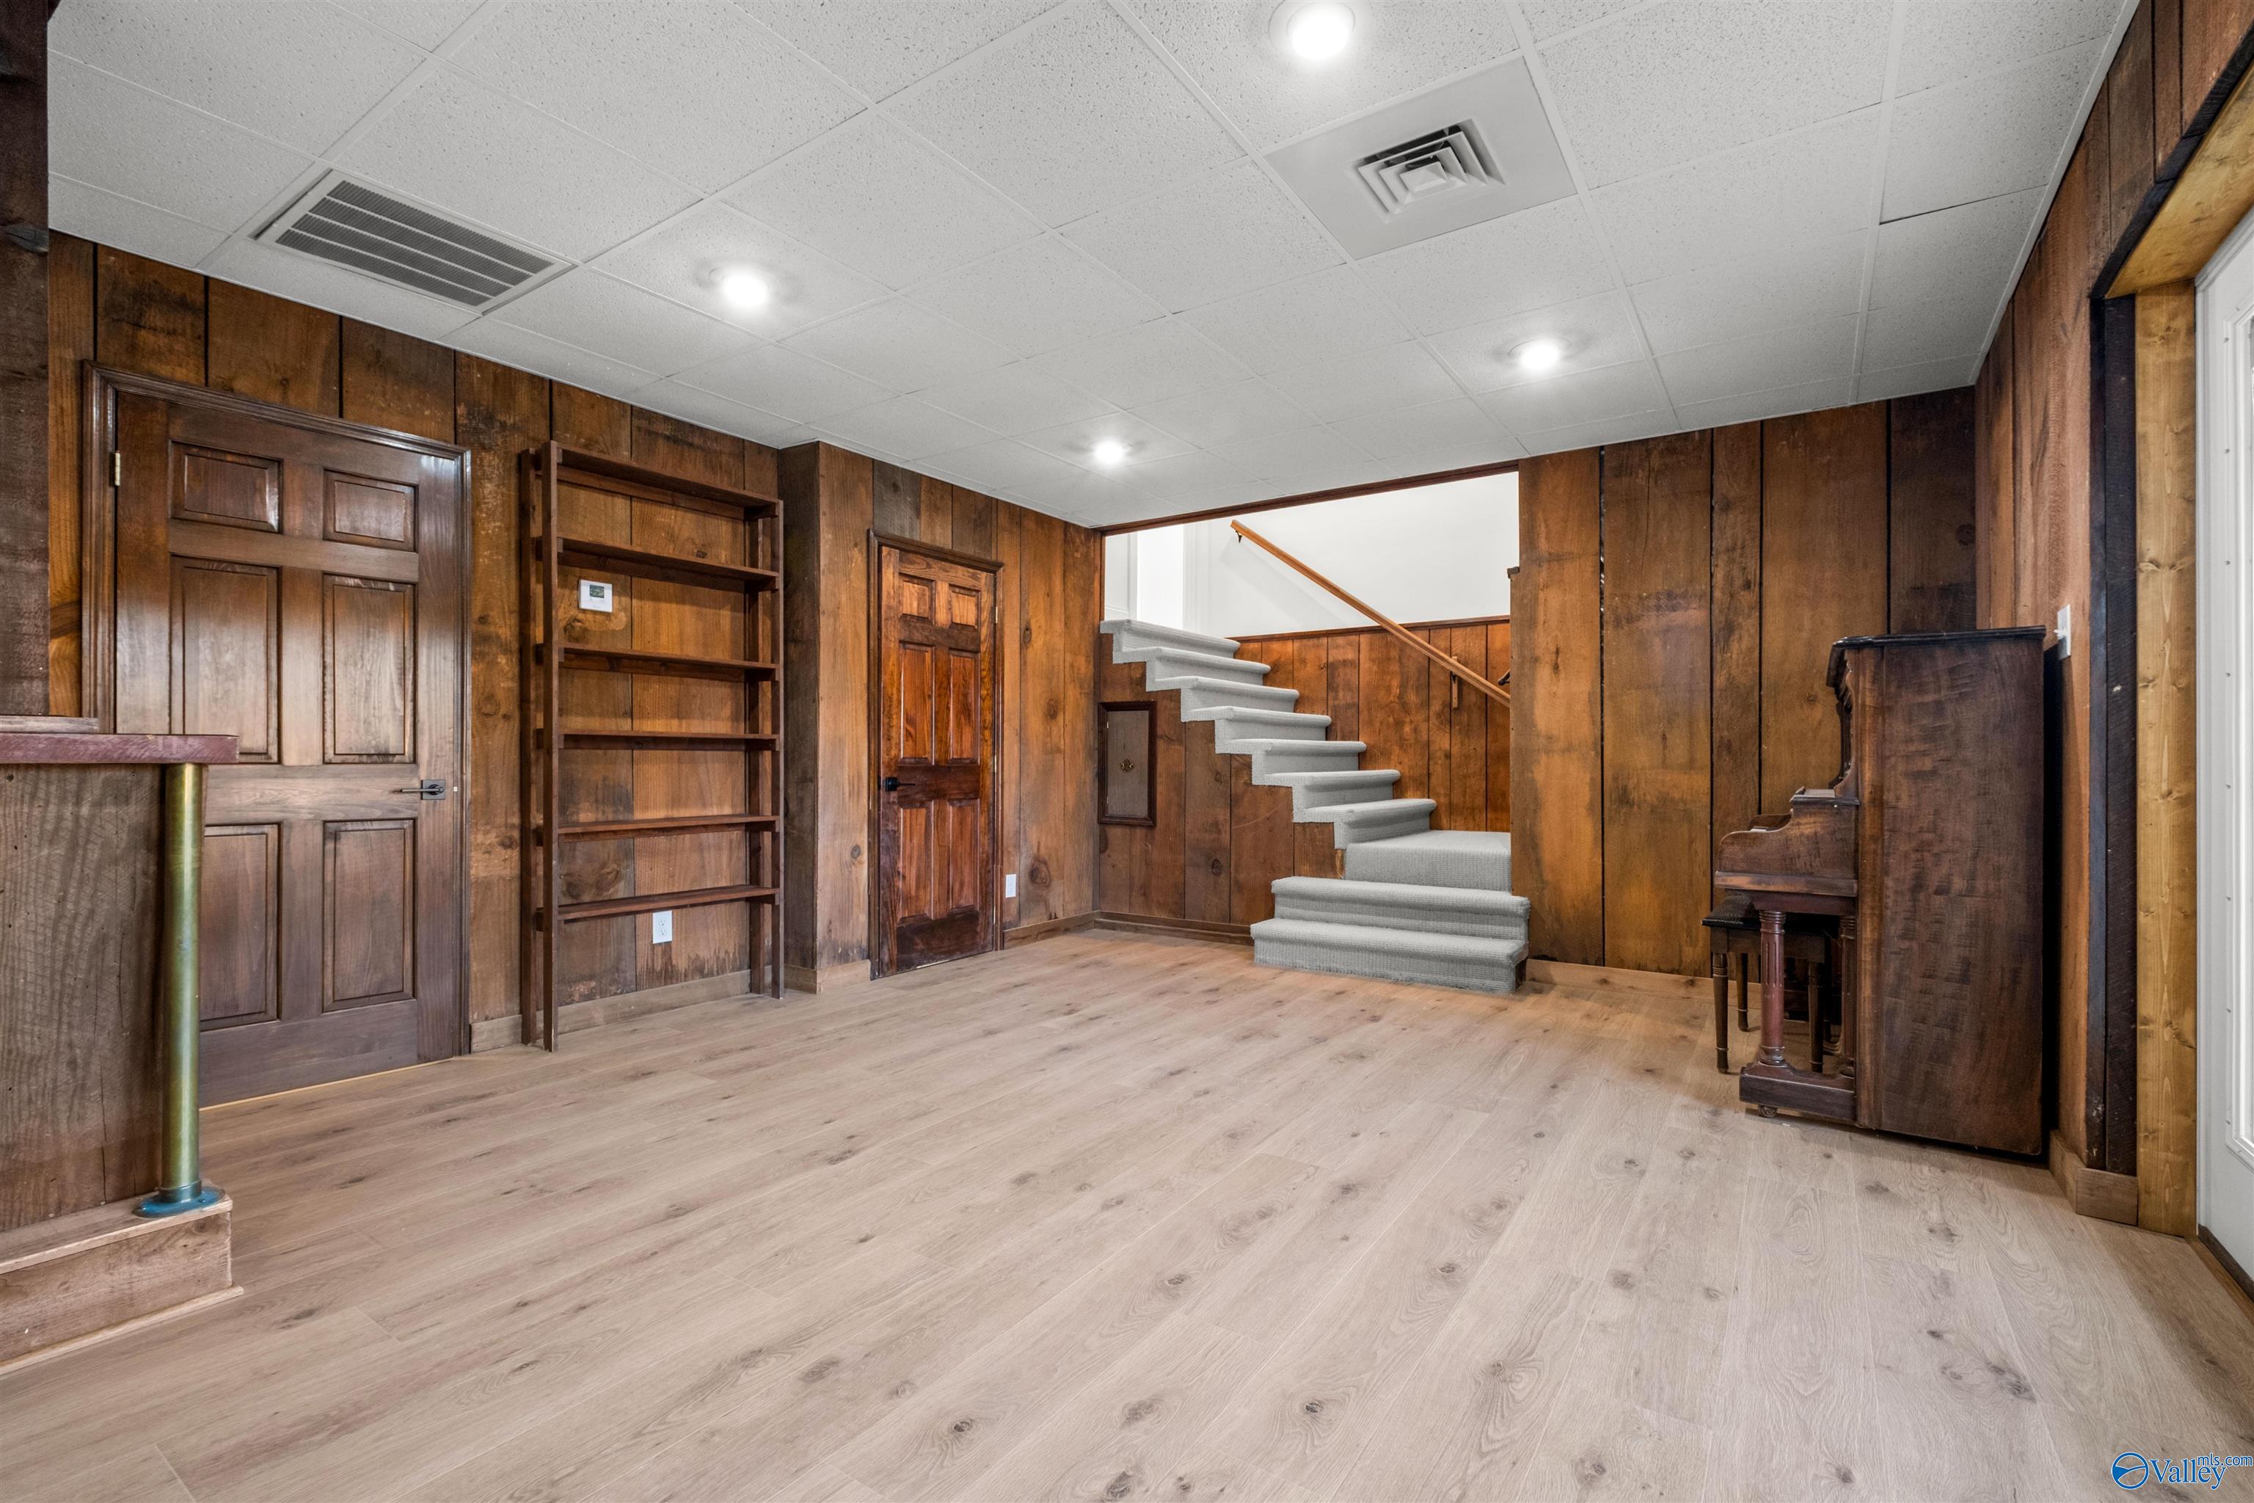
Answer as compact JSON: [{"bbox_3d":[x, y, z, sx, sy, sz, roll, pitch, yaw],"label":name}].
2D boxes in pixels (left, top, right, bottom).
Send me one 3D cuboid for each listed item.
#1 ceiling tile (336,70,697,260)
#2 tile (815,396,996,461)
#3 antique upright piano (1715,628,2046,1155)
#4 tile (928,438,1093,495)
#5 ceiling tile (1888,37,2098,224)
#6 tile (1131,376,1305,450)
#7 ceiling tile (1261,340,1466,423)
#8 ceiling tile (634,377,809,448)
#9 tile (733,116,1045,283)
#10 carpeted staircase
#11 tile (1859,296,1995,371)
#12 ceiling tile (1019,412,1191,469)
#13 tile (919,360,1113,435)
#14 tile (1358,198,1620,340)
[{"bbox_3d":[-1.484,-1.405,2.303,0.603,0.020,0.603,1,1,35],"label":"ceiling tile"},{"bbox_3d":[-0.935,-1.431,4.151,0.603,0.020,0.603,1,1,35],"label":"tile"},{"bbox_3d":[2.453,0.375,3.171,0.710,1.382,1.430,0,0,35],"label":"antique upright piano"},{"bbox_3d":[-0.586,-1.437,4.650,0.603,0.020,0.603,1,1,35],"label":"tile"},{"bbox_3d":[1.935,-1.389,2.147,0.320,0.020,0.600,1,1,35],"label":"ceiling tile"},{"bbox_3d":[0.427,-1.401,3.920,0.605,0.020,0.605,0,0,35],"label":"tile"},{"bbox_3d":[0.919,-1.414,3.607,0.600,0.020,0.600,1,1,35],"label":"ceiling tile"},{"bbox_3d":[-1.642,-1.402,3.840,0.262,0.020,0.640,0,0,35],"label":"ceiling tile"},{"bbox_3d":[-0.635,-1.403,2.453,0.603,0.020,0.603,1,1,35],"label":"tile"},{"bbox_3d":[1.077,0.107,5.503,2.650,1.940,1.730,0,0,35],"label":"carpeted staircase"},{"bbox_3d":[2.665,-1.405,3.141,0.332,0.020,0.605,0,0,35],"label":"tile"},{"bbox_3d":[-0.086,-1.430,4.301,0.603,0.020,0.603,1,1,35],"label":"ceiling tile"},{"bbox_3d":[-0.445,-1.421,3.806,0.600,0.020,0.600,1,1,35],"label":"tile"},{"bbox_3d":[1.067,-1.401,2.753,0.600,0.020,0.600,1,1,35],"label":"tile"}]

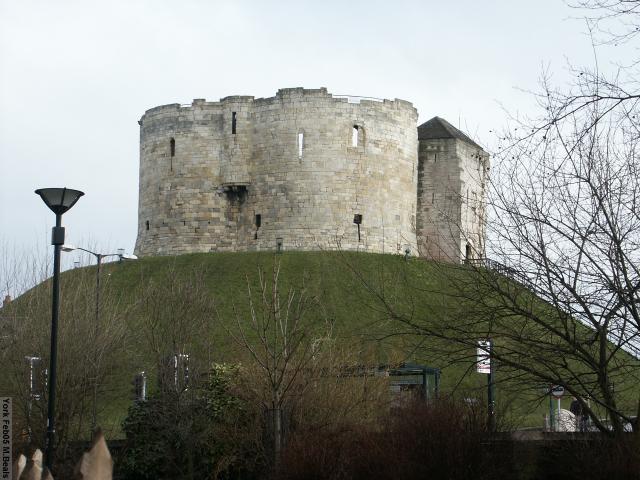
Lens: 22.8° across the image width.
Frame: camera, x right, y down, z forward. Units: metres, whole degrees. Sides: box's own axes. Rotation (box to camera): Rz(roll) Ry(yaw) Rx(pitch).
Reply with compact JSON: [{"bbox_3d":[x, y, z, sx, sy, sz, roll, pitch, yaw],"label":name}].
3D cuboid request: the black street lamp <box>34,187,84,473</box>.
[{"bbox_3d":[-3.759,1.577,22.450,0.700,4.650,0.700,1,-6,0],"label":"black street lamp"}]

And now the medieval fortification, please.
[{"bbox_3d":[-0.330,-3.707,130.145,26.908,12.922,23.278,-1,-6,22],"label":"medieval fortification"}]

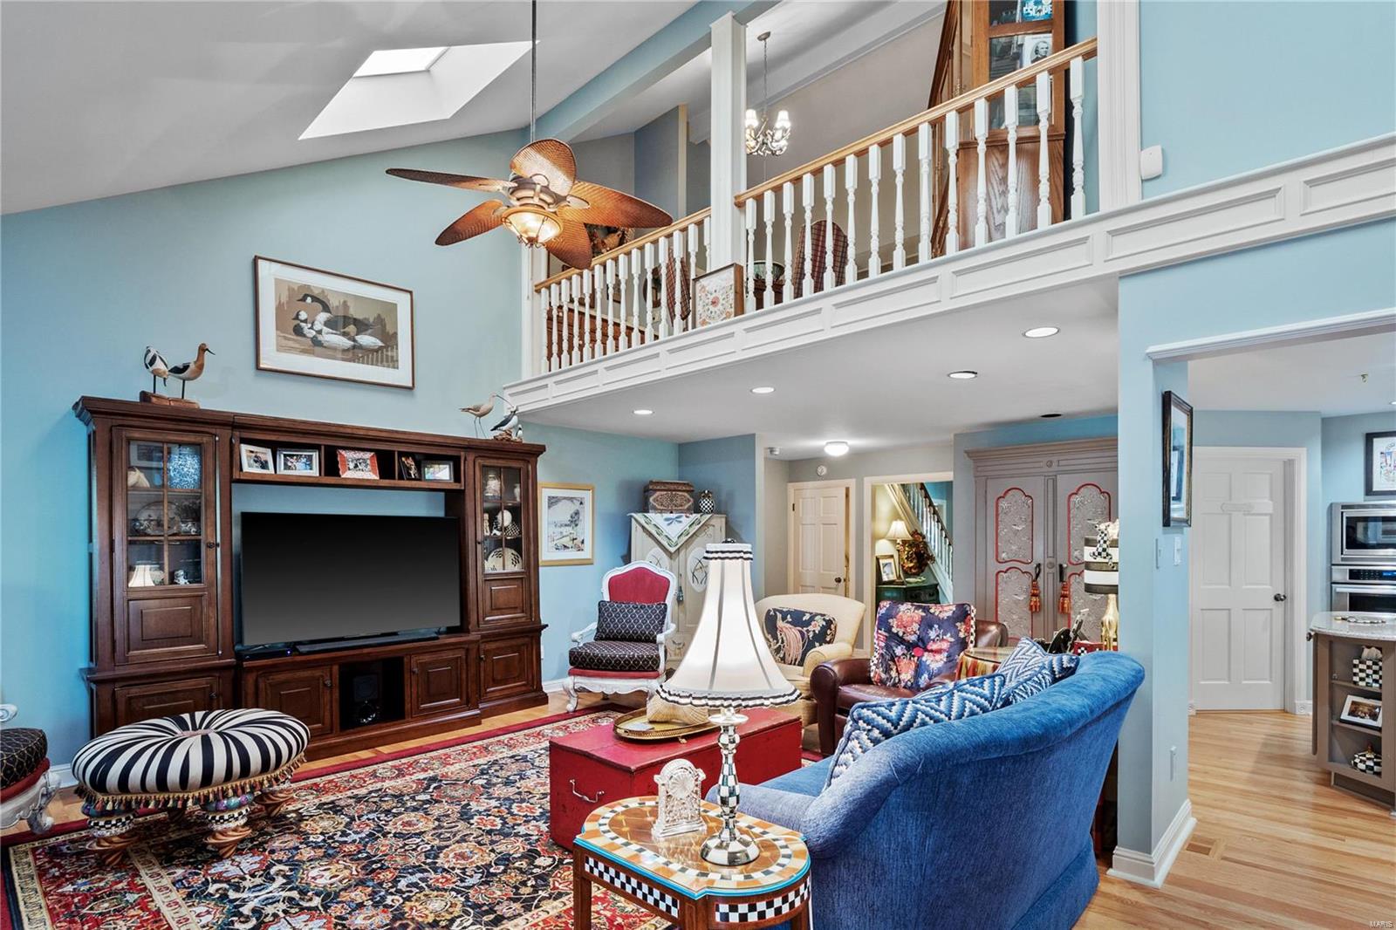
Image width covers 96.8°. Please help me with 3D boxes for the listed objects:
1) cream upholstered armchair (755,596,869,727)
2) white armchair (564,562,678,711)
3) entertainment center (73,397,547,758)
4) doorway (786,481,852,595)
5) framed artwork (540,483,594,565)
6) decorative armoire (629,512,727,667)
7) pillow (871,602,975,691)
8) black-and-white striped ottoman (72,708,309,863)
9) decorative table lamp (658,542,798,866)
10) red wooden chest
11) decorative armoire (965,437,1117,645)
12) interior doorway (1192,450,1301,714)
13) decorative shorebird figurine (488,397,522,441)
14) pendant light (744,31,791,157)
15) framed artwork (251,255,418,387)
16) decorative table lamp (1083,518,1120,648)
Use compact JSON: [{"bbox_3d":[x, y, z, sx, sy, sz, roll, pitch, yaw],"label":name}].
[{"bbox_3d":[0.860,1.570,5.180,0.860,0.900,0.870,-2,-4,32],"label":"cream upholstered armchair"},{"bbox_3d":[-0.590,1.440,5.280,0.730,1.160,0.780,-1,-3,12],"label":"white armchair"},{"bbox_3d":[-2.340,0.820,4.270,2.680,2.120,0.520,3,-5,-44],"label":"entertainment center"},{"bbox_3d":[1.510,1.250,7.600,0.980,2.120,0.130,-3,-5,44],"label":"doorway"},{"bbox_3d":[-1.205,0.560,5.720,0.600,0.745,0.030,3,-5,-44],"label":"framed artwork"},{"bbox_3d":[-0.185,1.310,6.150,0.910,1.630,0.470,0,-3,2],"label":"decorative armoire"},{"bbox_3d":[1.445,1.167,4.000,0.600,0.570,0.190,-1,-20,27],"label":"pillow"},{"bbox_3d":[-2.340,1.490,2.920,0.860,0.530,0.860,0,-3,-6],"label":"black-and-white striped ottoman"},{"bbox_3d":[0.078,0.592,1.580,0.360,0.785,0.360,0,-2,0],"label":"decorative table lamp"},{"bbox_3d":[-0.077,1.600,3.230,1.160,0.465,0.590,2,-3,-44],"label":"red wooden chest"},{"bbox_3d":[3.100,0.940,5.330,1.380,2.150,0.600,-3,-5,45],"label":"decorative armoire"},{"bbox_3d":[4.391,0.932,4.980,0.970,2.130,0.140,0,-2,0],"label":"interior doorway"},{"bbox_3d":[-1.569,-0.368,5.040,0.280,0.350,0.130,1,-2,-21],"label":"decorative shorebird figurine"},{"bbox_3d":[0.588,-3.197,5.350,0.450,1.080,0.450,0,-2,0],"label":"pendant light"},{"bbox_3d":[-2.594,-0.997,4.500,1.000,0.757,0.030,2,-3,-42],"label":"framed artwork"},{"bbox_3d":[2.232,0.701,3.350,0.310,0.800,0.310,0,-2,0],"label":"decorative table lamp"}]

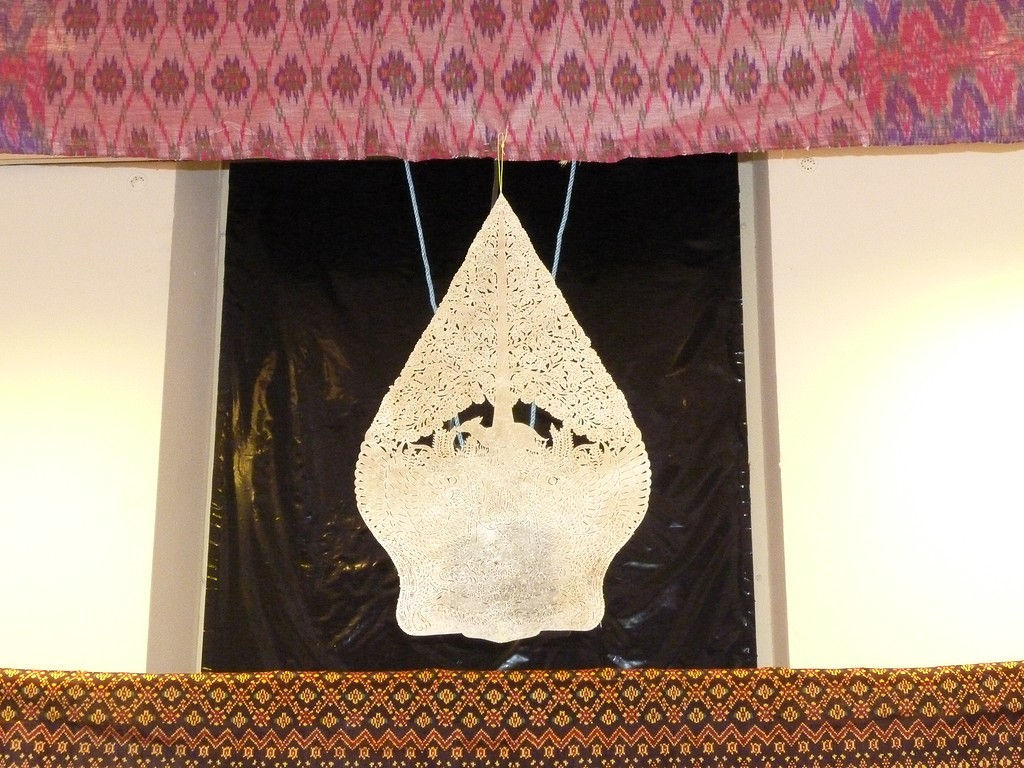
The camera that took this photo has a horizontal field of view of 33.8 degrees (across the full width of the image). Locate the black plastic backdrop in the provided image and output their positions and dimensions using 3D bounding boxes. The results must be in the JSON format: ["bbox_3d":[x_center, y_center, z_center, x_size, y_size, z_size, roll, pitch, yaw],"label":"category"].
[{"bbox_3d":[-0.050,0.019,2.672,0.852,0.854,0.100,0,-15,1],"label":"black plastic backdrop"}]

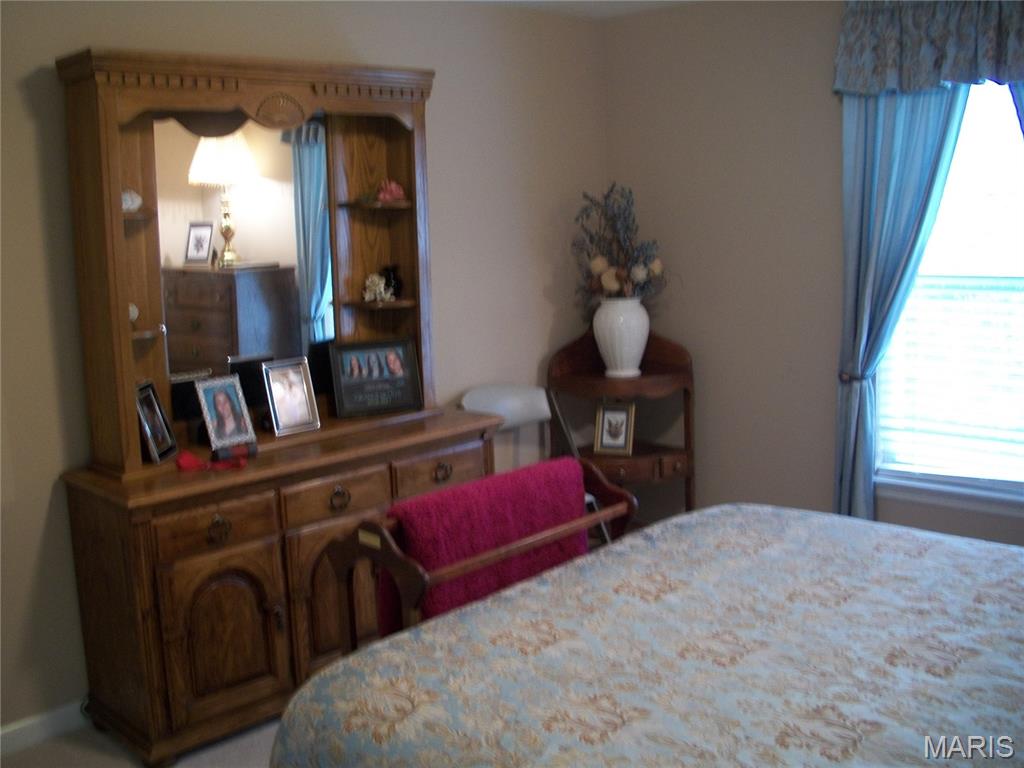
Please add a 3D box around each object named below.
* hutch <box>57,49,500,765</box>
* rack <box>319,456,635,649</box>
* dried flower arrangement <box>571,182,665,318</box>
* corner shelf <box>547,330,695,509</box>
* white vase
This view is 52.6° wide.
[{"bbox_3d":[-0.730,-0.010,3.496,1.423,2.072,0.473,-12,13,-42],"label":"hutch"},{"bbox_3d":[-0.046,0.689,3.038,0.837,0.788,0.448,-12,13,-42],"label":"rack"},{"bbox_3d":[0.466,-0.595,4.624,0.424,0.606,0.355,-2,10,2],"label":"dried flower arrangement"},{"bbox_3d":[0.507,0.252,4.869,0.660,0.985,0.394,-2,10,2],"label":"corner shelf"},{"bbox_3d":[0.487,-0.212,4.692,0.258,0.369,0.258,-2,10,2],"label":"white vase"}]

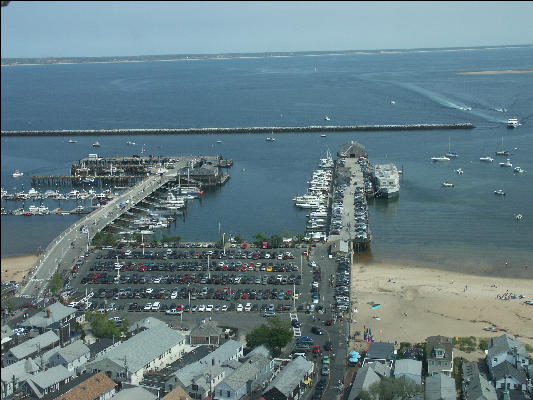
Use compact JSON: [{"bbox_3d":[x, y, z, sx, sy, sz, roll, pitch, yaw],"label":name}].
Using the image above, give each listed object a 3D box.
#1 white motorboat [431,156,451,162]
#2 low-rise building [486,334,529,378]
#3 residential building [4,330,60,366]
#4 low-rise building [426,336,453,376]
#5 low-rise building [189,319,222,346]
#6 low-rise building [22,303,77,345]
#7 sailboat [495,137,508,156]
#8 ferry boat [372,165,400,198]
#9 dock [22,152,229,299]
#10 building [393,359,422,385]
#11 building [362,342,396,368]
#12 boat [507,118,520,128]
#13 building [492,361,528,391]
[{"bbox_3d":[141.297,-32.914,637.109,15.500,2.900,4.200,2,11,18],"label":"white motorboat"},{"bbox_3d":[66.723,43.527,216.892,9.800,8.800,13.000,1,11,13],"label":"low-rise building"},{"bbox_3d":[-71.516,45.512,239.949,6.600,5.900,17.600,4,12,26],"label":"residential building"},{"bbox_3d":[48.928,43.965,220.305,6.900,9.800,9.400,1,11,12],"label":"low-rise building"},{"bbox_3d":[-18.718,41.180,245.992,9.200,6.900,7.000,-1,11,5],"label":"low-rise building"},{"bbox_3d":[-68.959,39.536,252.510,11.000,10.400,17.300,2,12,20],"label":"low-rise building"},{"bbox_3d":[198.570,-45.327,660.058,11.000,15.500,3.400,2,11,18],"label":"sailboat"},{"bbox_3d":[80.013,-13.564,523.545,13.500,12.500,58.000,0,11,7],"label":"ferry boat"},{"bbox_3d":[-117.171,-0.698,489.736,150.000,11.000,382.000,0,11,8],"label":"dock"},{"bbox_3d":[39.276,47.639,216.898,7.200,4.400,10.300,1,11,11],"label":"building"},{"bbox_3d":[32.657,46.037,224.855,7.800,4.900,15.000,1,11,11],"label":"building"},{"bbox_3d":[276.856,-85.939,883.224,6.500,8.000,18.000,-3,11,-5],"label":"boat"},{"bbox_3d":[63.618,46.896,205.213,7.600,6.500,9.300,1,11,13],"label":"building"}]

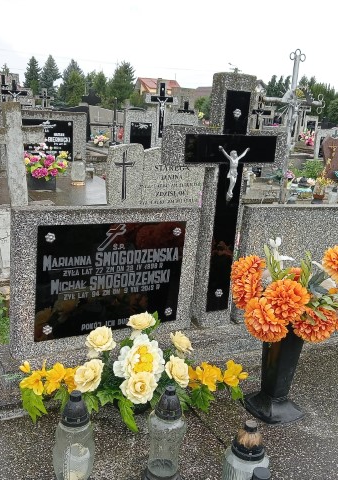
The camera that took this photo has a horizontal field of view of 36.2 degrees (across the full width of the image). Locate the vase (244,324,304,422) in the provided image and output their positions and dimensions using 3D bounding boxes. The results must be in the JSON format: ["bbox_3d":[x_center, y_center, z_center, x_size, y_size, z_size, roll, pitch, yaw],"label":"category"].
[{"bbox_3d":[0.377,0.431,1.761,0.155,0.310,0.155,-4,15,-30],"label":"vase"}]

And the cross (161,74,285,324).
[{"bbox_3d":[0.218,-0.144,2.200,0.567,1.058,0.109,-5,18,-29],"label":"cross"}]

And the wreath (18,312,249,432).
[{"bbox_3d":[-0.106,0.404,1.713,0.730,0.320,0.280,1,13,-13],"label":"wreath"}]

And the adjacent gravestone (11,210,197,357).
[{"bbox_3d":[-0.228,0.138,2.013,0.763,0.537,0.073,-3,16,-33],"label":"adjacent gravestone"}]

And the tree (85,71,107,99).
[{"bbox_3d":[-6.643,-13.705,48.000,2.044,4.088,2.044,4,14,0],"label":"tree"}]

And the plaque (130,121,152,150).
[{"bbox_3d":[-0.423,-1.555,7.800,0.380,0.450,0.080,-5,17,-30],"label":"plaque"}]

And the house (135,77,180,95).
[{"bbox_3d":[-1.940,-22.249,85.160,7.500,8.300,9.000,16,18,43],"label":"house"}]

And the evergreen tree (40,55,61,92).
[{"bbox_3d":[-11.928,-15.753,52.000,2.013,5.838,2.013,4,14,0],"label":"evergreen tree"}]

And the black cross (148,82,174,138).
[{"bbox_3d":[-0.108,-1.998,8.000,0.410,0.860,0.070,-5,17,-30],"label":"black cross"}]

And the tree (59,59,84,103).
[{"bbox_3d":[-8.575,-12.693,45.273,2.300,5.900,2.300,4,13,0],"label":"tree"}]

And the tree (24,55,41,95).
[{"bbox_3d":[-13.740,-15.703,52.000,1.812,5.536,1.812,4,14,0],"label":"tree"}]

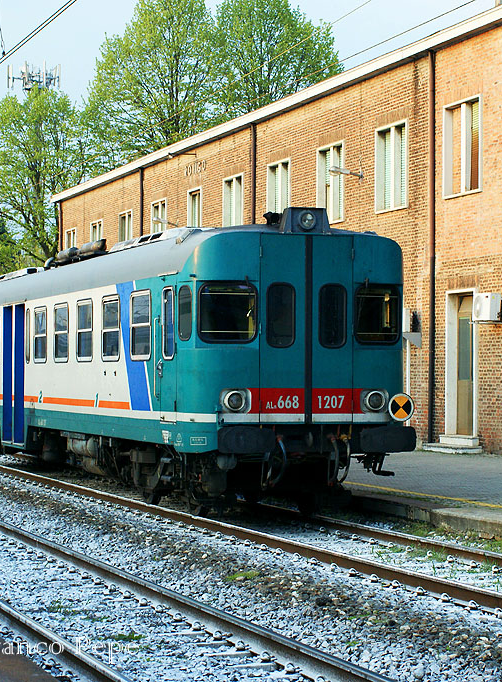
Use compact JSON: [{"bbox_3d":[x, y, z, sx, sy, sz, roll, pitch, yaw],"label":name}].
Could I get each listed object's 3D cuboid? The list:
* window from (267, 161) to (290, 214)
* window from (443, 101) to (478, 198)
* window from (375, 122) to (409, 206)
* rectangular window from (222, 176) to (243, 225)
[{"bbox_3d":[0.770,-3.696,49.542,0.180,1.884,1.904,0,-1,-18],"label":"window"},{"bbox_3d":[4.304,-3.888,38.368,0.180,1.884,1.904,0,-1,-18],"label":"window"},{"bbox_3d":[3.153,-3.826,42.008,0.180,1.884,1.904,0,-1,-18],"label":"window"},{"bbox_3d":[-0.441,-3.630,53.372,0.180,1.884,1.904,0,-1,-18],"label":"rectangular window"}]

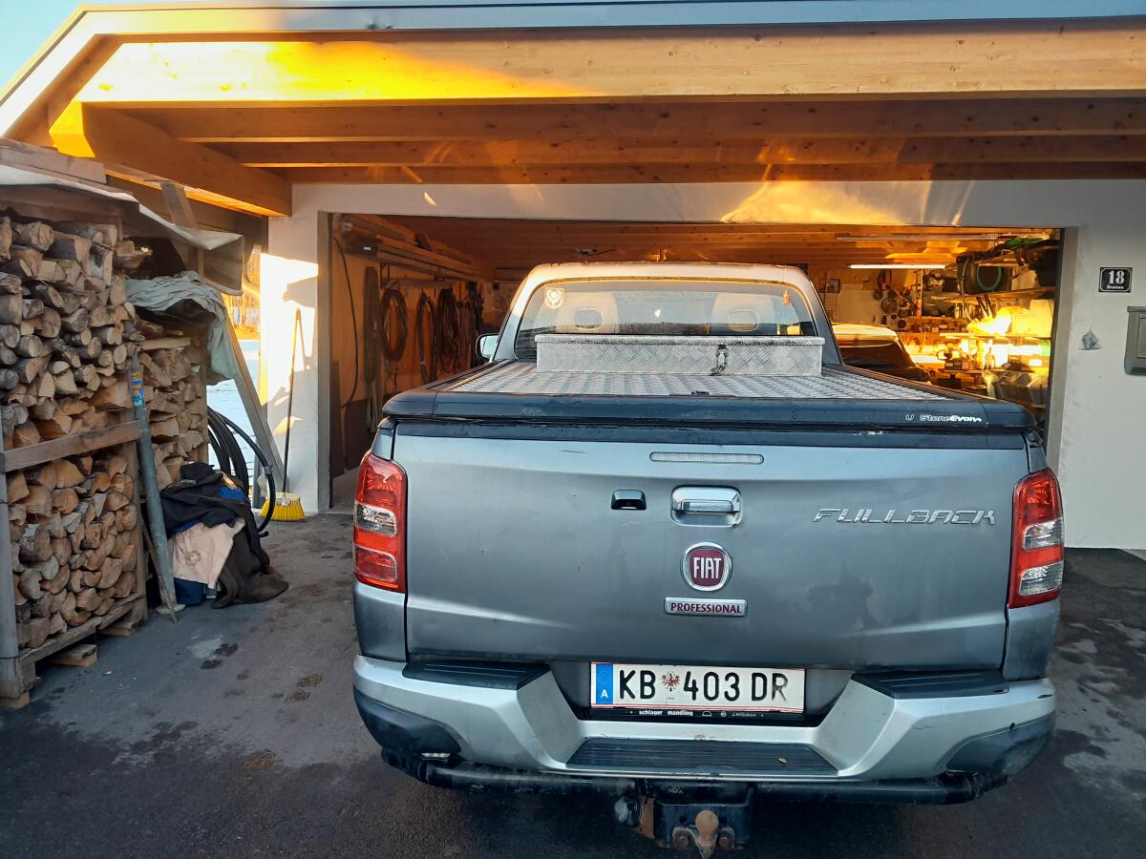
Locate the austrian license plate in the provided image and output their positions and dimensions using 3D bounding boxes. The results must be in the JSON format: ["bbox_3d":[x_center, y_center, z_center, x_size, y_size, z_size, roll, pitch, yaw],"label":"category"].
[{"bbox_3d":[0.305,0.637,2.118,0.520,0.120,0.012,1,8,3],"label":"austrian license plate"}]

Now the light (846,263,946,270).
[{"bbox_3d":[4.005,-2.005,10.600,1.200,0.050,0.050,2,6,6],"label":"light"}]

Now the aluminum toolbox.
[{"bbox_3d":[0.370,-0.283,3.134,0.980,0.126,0.420,1,8,3],"label":"aluminum toolbox"}]

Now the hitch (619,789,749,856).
[{"bbox_3d":[0.247,0.872,1.920,0.300,0.160,0.220,1,8,3],"label":"hitch"}]

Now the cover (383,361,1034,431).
[{"bbox_3d":[0.347,-0.144,2.760,1.570,0.085,1.560,1,8,3],"label":"cover"}]

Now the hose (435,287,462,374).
[{"bbox_3d":[-1.636,-1.298,11.300,0.220,1.130,0.650,2,6,6],"label":"hose"}]

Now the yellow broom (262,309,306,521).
[{"bbox_3d":[-1.911,-0.104,5.840,0.300,1.450,0.120,2,-5,6],"label":"yellow broom"}]

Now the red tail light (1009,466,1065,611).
[{"bbox_3d":[1.111,0.256,2.121,0.160,0.355,0.190,1,8,3],"label":"red tail light"}]

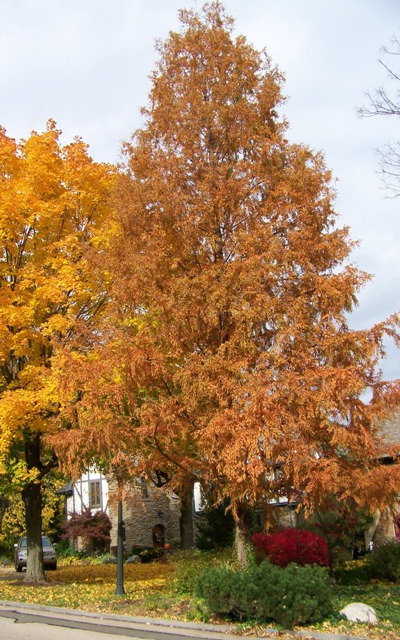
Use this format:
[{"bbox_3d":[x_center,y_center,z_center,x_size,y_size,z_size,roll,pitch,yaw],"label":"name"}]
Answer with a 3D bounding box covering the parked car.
[{"bbox_3d":[-7.965,11.279,31.294,1.850,1.632,4.650,4,-19,-16],"label":"parked car"}]

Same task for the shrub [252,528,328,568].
[{"bbox_3d":[3.085,7.953,22.440,2.650,1.370,2.100,-4,-19,6],"label":"shrub"}]

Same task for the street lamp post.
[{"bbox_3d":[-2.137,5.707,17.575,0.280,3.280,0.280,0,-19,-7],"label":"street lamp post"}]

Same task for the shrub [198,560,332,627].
[{"bbox_3d":[1.107,4.819,11.521,2.400,1.003,1.900,-3,-18,4],"label":"shrub"}]

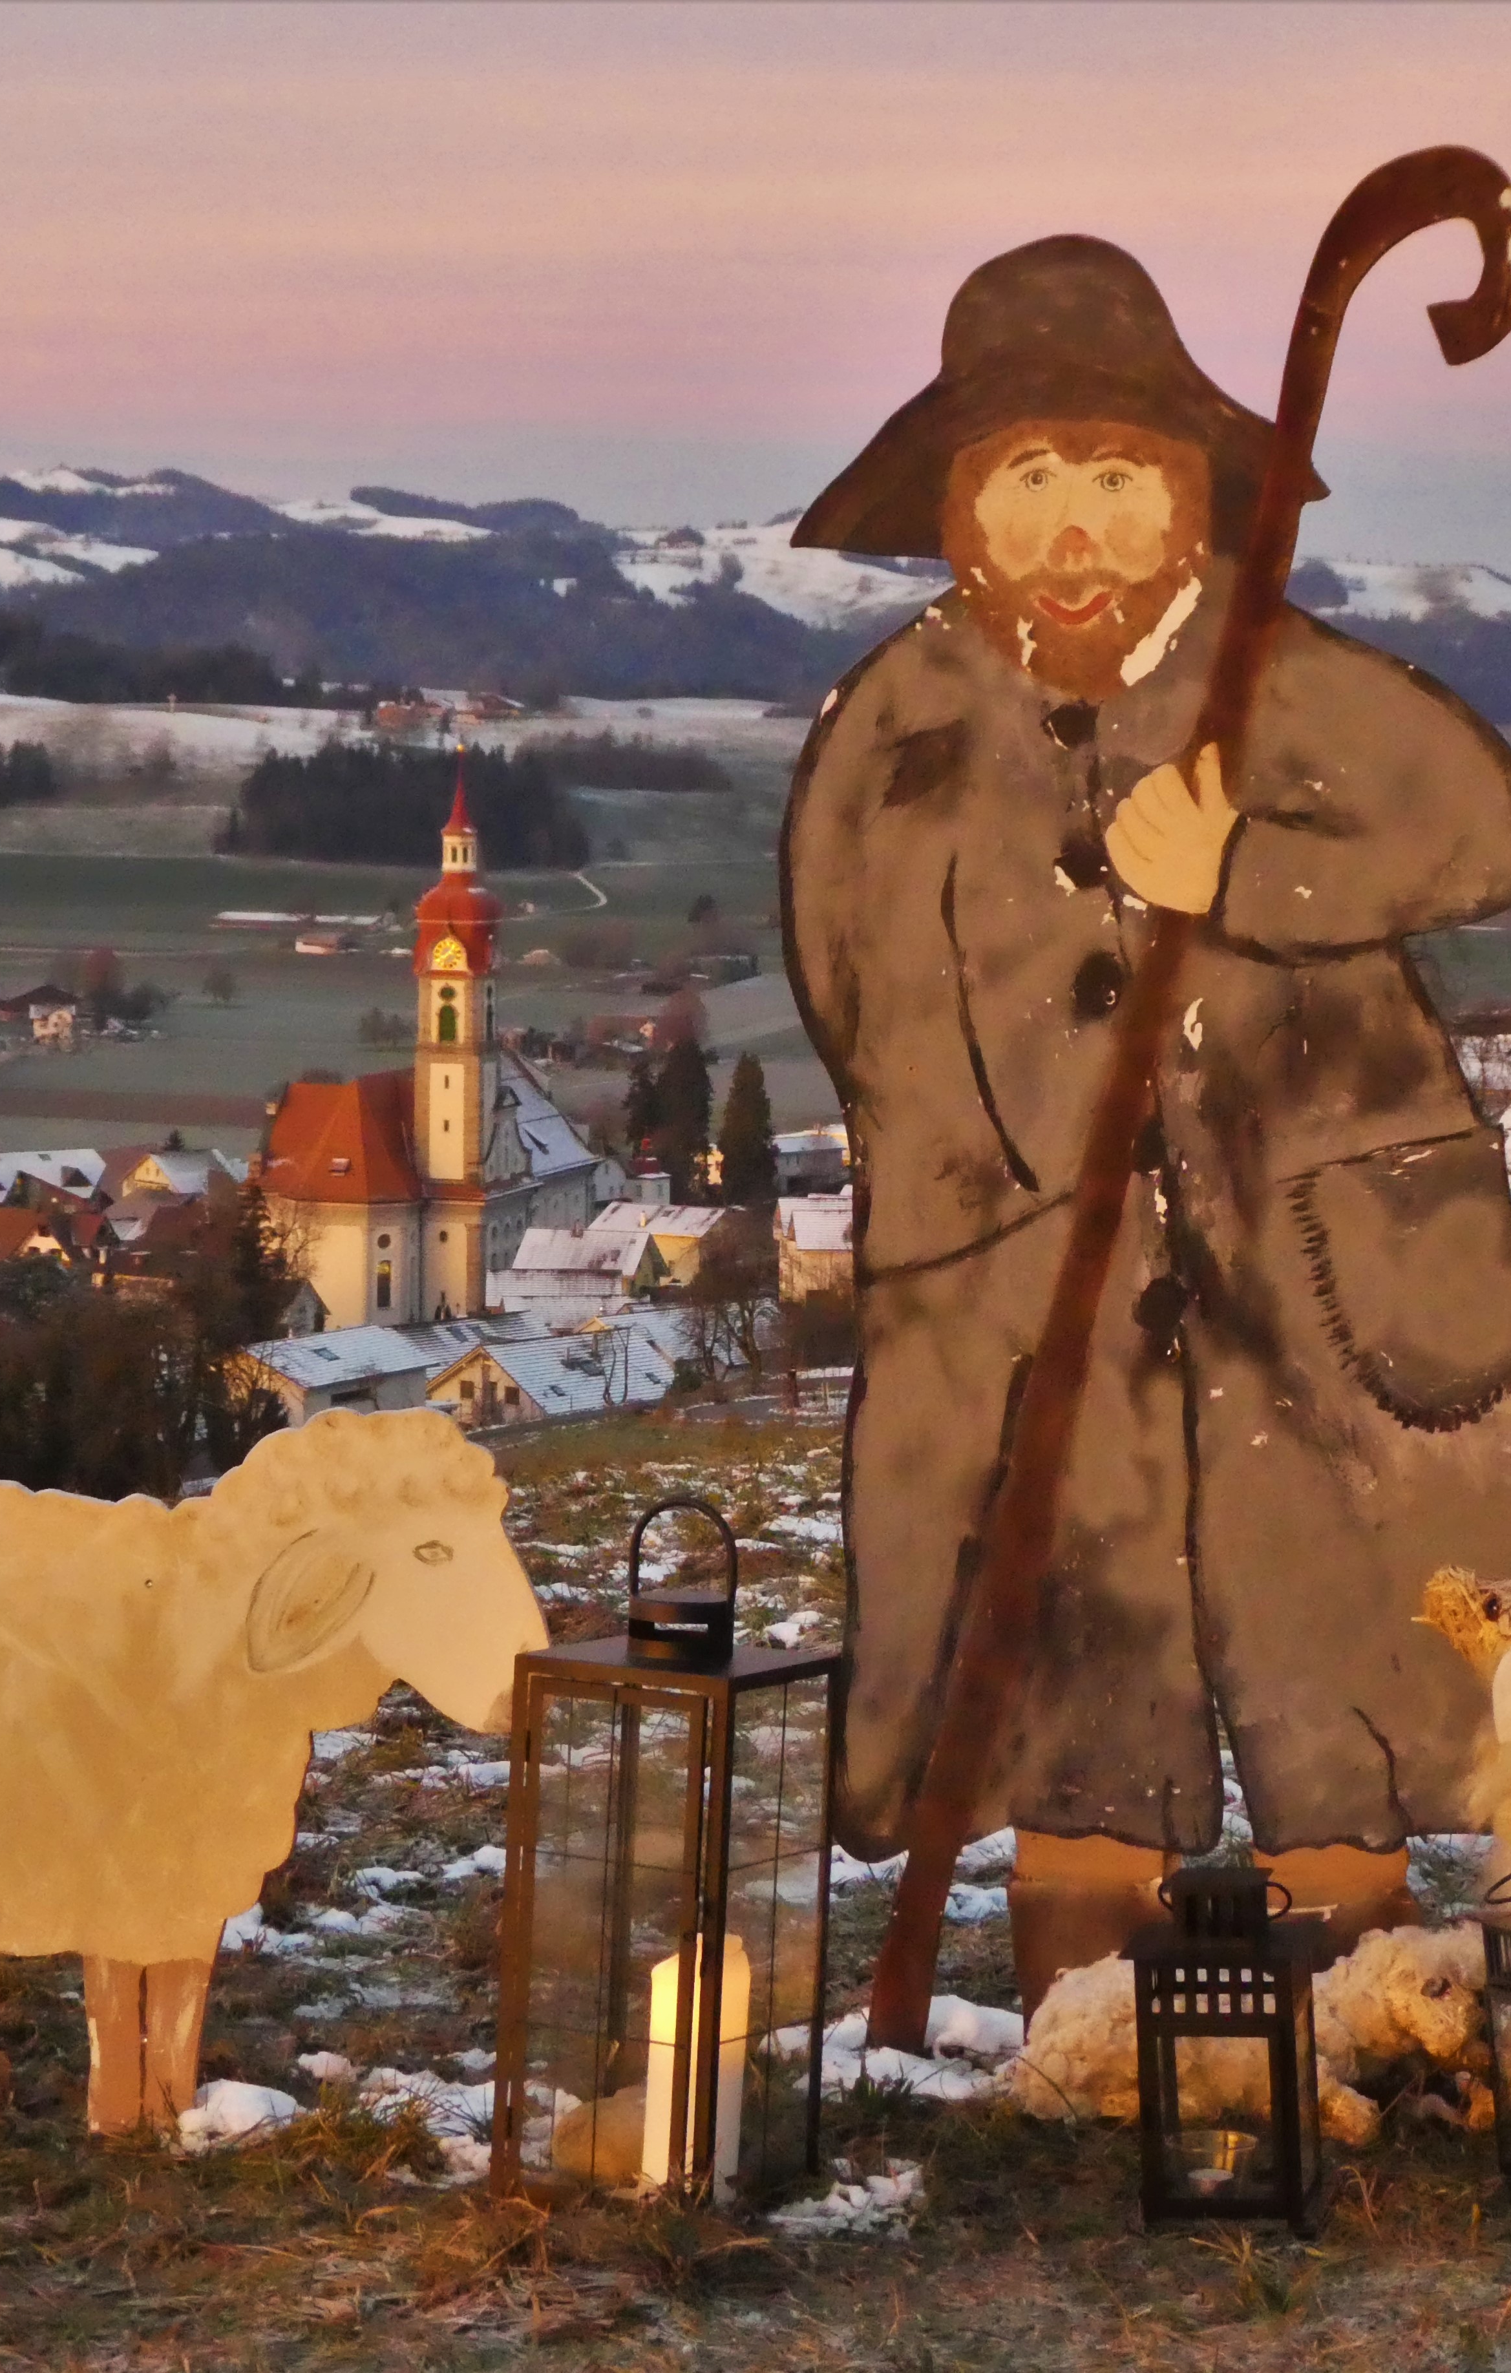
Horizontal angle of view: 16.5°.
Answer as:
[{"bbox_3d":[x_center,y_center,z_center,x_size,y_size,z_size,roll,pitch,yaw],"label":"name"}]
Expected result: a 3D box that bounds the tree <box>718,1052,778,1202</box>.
[{"bbox_3d":[-1.030,-6.072,620.000,7.060,19.332,7.060,0,4,0],"label":"tree"}]

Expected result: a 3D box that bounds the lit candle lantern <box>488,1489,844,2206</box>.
[{"bbox_3d":[-0.067,0.525,4.190,0.192,0.553,0.192,4,3,28],"label":"lit candle lantern"}]

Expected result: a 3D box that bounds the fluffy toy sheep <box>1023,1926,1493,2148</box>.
[{"bbox_3d":[0.445,0.756,4.650,0.420,0.185,0.180,2,6,22],"label":"fluffy toy sheep"}]

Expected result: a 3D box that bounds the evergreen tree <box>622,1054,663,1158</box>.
[{"bbox_3d":[-13.984,-7.303,655.000,6.300,19.000,6.300,0,5,0],"label":"evergreen tree"}]

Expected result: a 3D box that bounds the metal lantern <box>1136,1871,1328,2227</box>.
[{"bbox_3d":[0.396,0.717,4.360,0.155,0.283,0.155,-1,5,12],"label":"metal lantern"}]

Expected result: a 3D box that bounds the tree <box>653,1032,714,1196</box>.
[{"bbox_3d":[-8.806,-8.047,640.000,7.700,22.000,7.700,0,5,0],"label":"tree"}]

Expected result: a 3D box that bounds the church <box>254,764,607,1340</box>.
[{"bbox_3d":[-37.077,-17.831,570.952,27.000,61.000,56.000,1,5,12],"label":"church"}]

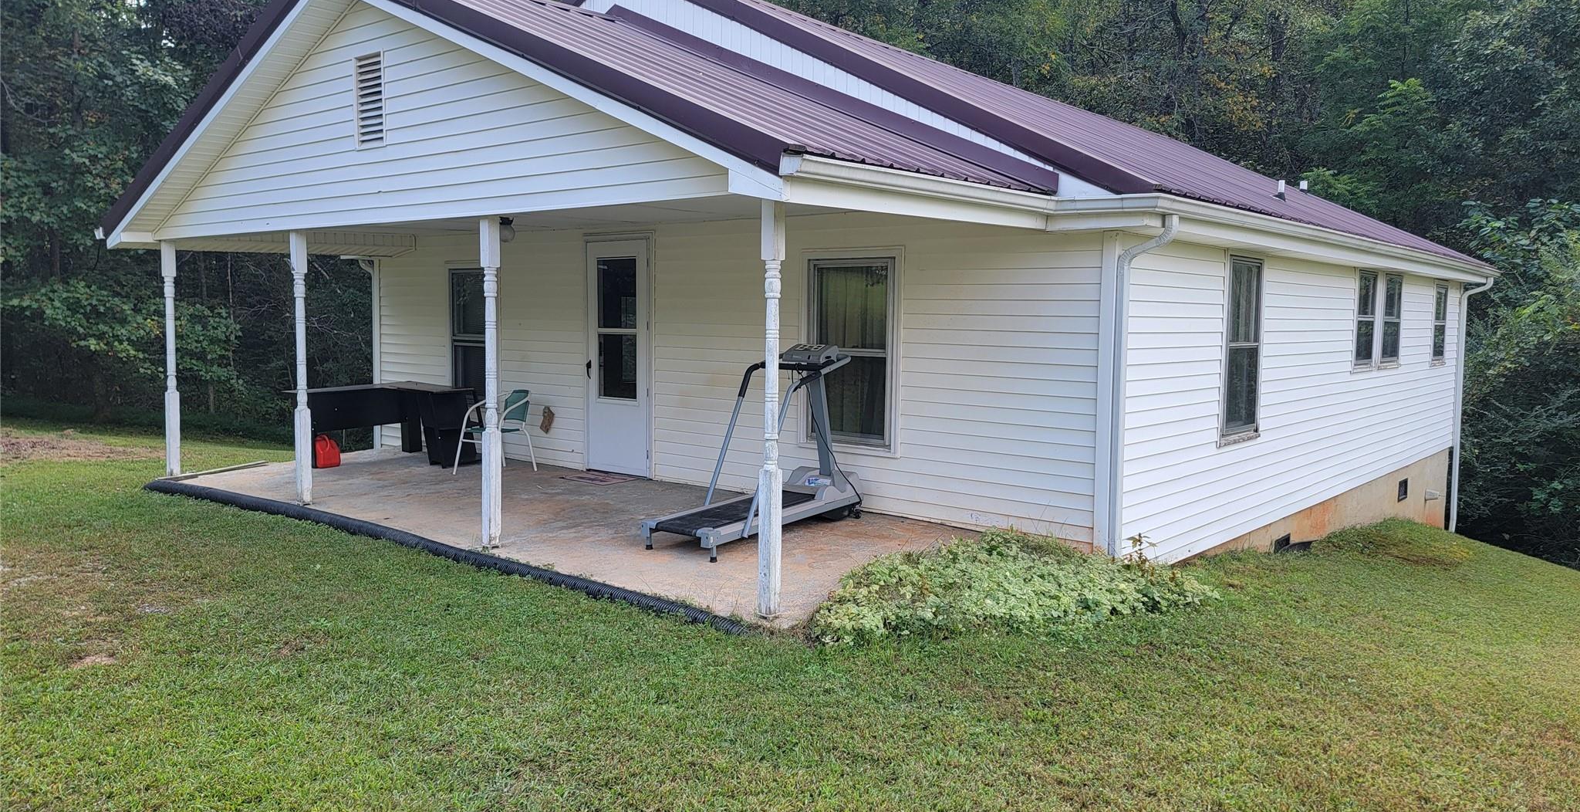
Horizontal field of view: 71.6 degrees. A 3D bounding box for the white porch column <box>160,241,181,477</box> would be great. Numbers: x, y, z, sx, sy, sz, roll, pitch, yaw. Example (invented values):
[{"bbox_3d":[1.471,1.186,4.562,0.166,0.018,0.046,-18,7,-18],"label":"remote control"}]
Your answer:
[{"bbox_3d":[-5.567,-0.417,9.857,0.087,2.127,0.087,5,7,40],"label":"white porch column"}]

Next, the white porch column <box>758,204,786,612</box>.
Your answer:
[{"bbox_3d":[-0.097,0.017,5.451,0.087,2.072,0.087,5,7,40],"label":"white porch column"}]

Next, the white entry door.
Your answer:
[{"bbox_3d":[-1.538,-0.424,9.737,0.830,2.069,0.060,5,7,40],"label":"white entry door"}]

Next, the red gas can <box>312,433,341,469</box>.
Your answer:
[{"bbox_3d":[-4.403,0.430,10.422,0.170,0.285,0.205,5,7,40],"label":"red gas can"}]

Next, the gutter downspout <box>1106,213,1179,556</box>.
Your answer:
[{"bbox_3d":[2.135,-0.076,6.659,0.330,2.140,0.085,5,7,40],"label":"gutter downspout"}]

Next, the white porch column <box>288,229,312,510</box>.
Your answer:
[{"bbox_3d":[-3.747,-0.284,8.404,0.087,2.090,0.087,5,7,40],"label":"white porch column"}]

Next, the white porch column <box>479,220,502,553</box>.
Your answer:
[{"bbox_3d":[-1.904,-0.134,6.955,0.087,2.097,0.087,5,7,40],"label":"white porch column"}]

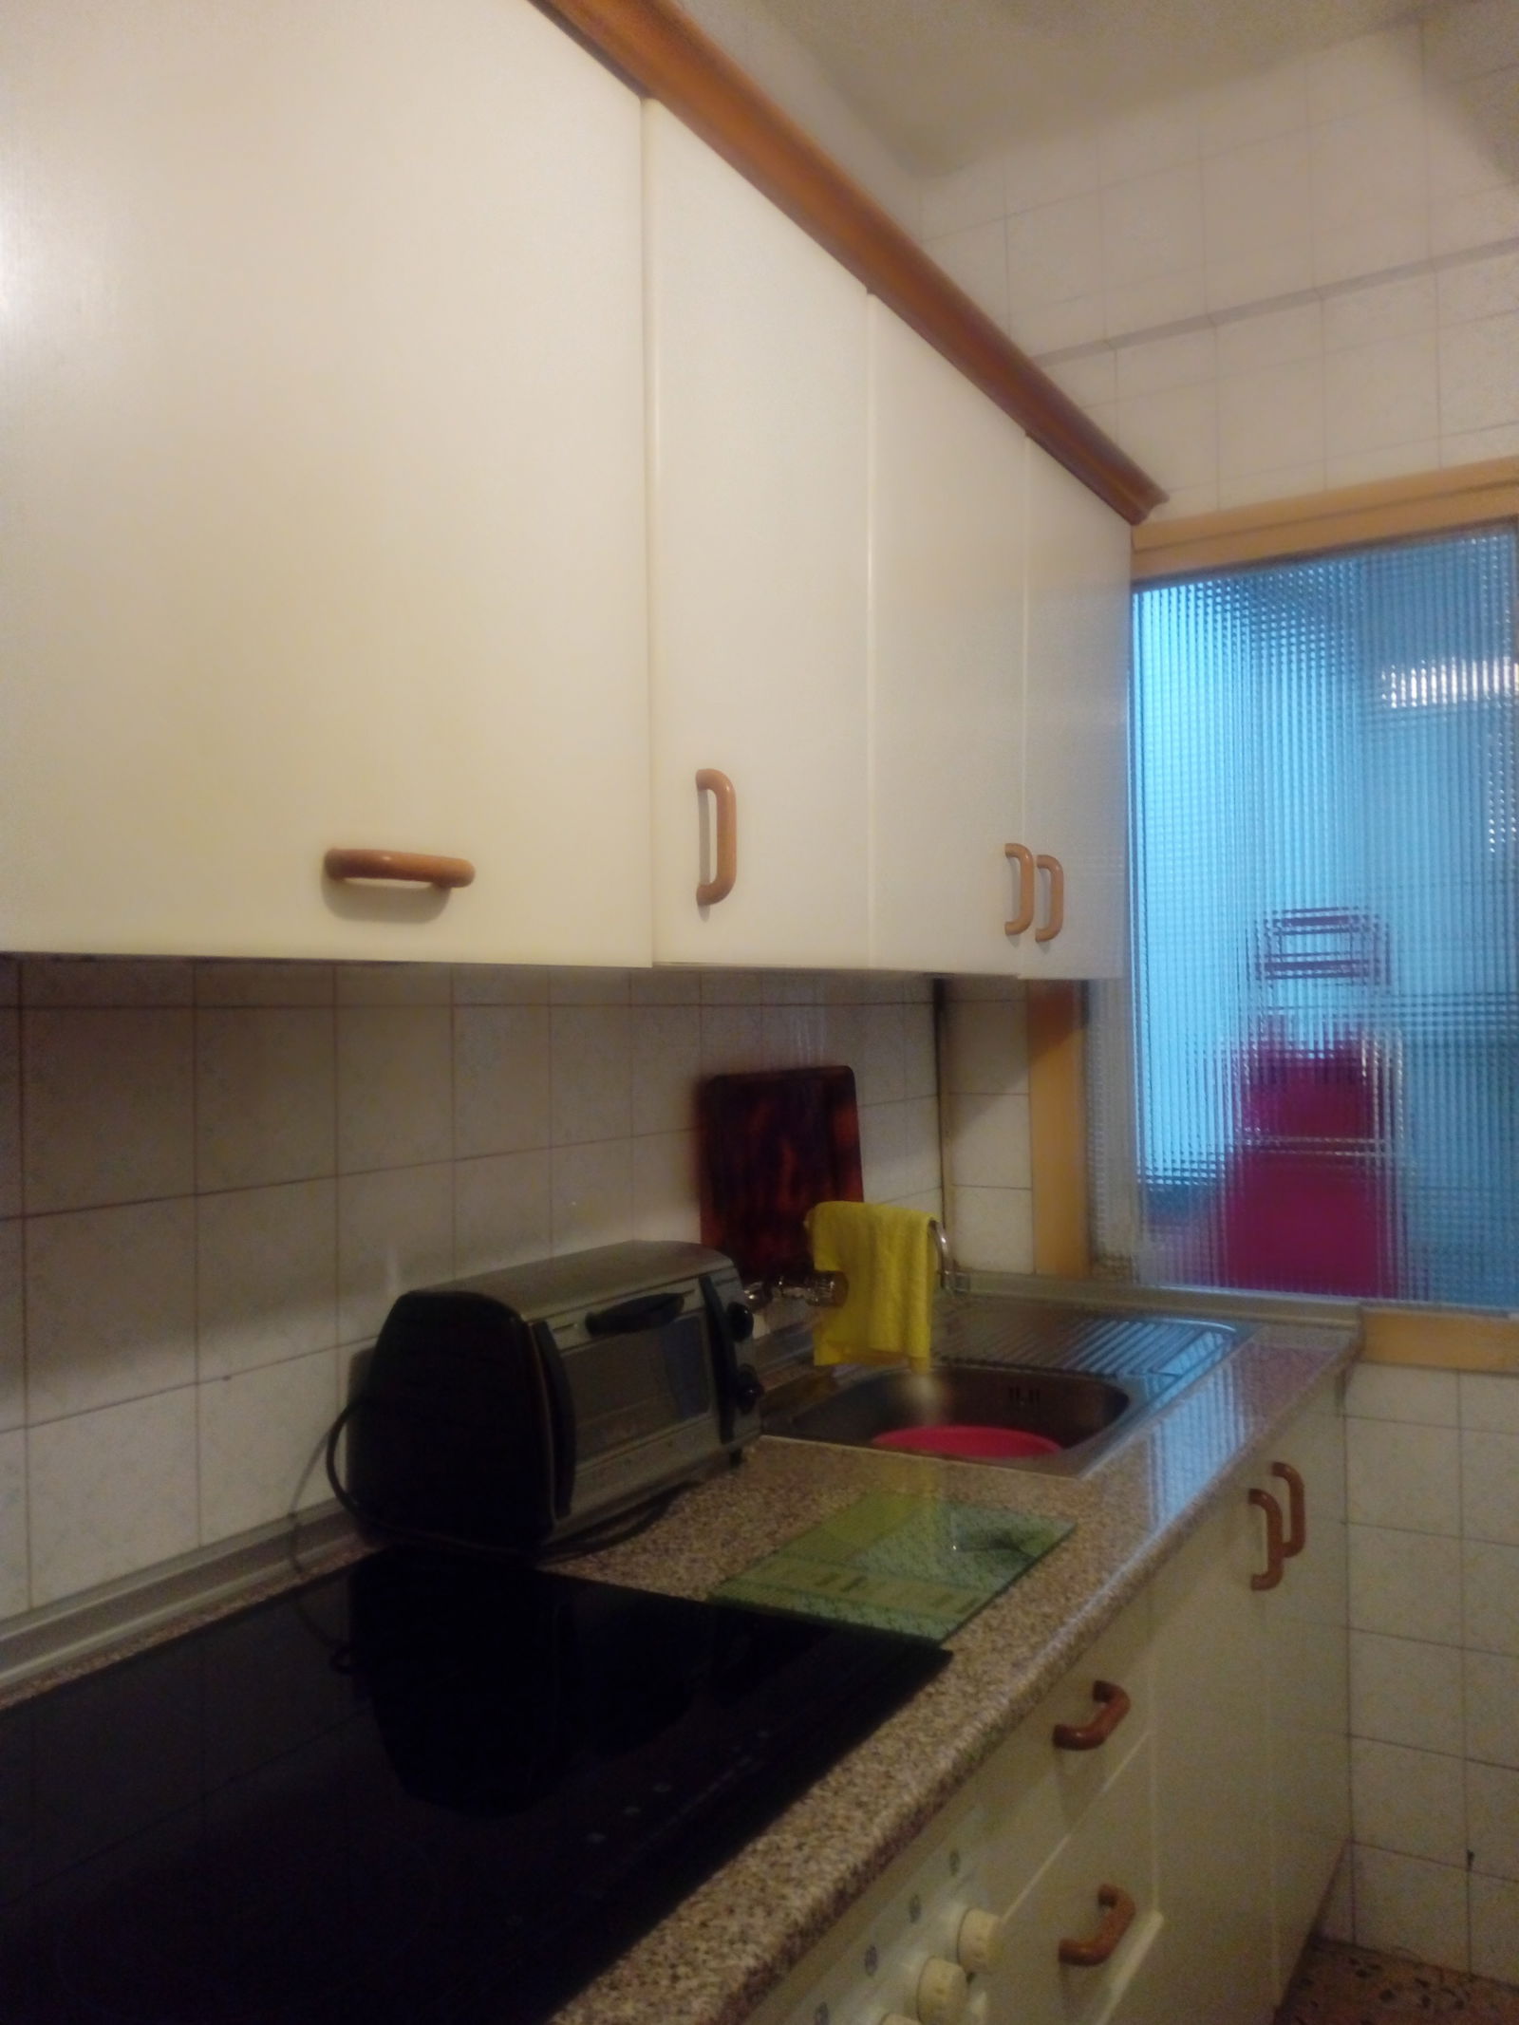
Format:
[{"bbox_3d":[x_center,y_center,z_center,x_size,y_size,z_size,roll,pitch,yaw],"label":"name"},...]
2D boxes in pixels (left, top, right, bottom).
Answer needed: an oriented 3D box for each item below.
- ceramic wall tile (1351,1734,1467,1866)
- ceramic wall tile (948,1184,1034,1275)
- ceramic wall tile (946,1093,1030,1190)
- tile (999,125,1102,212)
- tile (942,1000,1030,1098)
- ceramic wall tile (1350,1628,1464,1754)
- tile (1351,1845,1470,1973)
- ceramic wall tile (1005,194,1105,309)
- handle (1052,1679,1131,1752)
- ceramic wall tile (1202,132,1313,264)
[{"bbox_3d":[0.912,1.105,2.218,0.151,0.151,0.010,-1,0,30],"label":"ceramic wall tile"},{"bbox_3d":[0.372,0.353,2.509,0.150,0.144,0.010,-1,0,31],"label":"ceramic wall tile"},{"bbox_3d":[0.369,0.205,2.509,0.150,0.150,0.010,-1,0,31],"label":"ceramic wall tile"},{"bbox_3d":[0.448,-1.276,2.401,0.150,0.097,0.010,-1,0,31],"label":"tile"},{"bbox_3d":[0.366,0.055,2.531,0.145,0.151,0.010,-1,0,30],"label":"tile"},{"bbox_3d":[0.900,0.945,2.196,0.150,0.150,0.010,-1,0,31],"label":"ceramic wall tile"},{"bbox_3d":[0.915,1.252,2.218,0.151,0.143,0.010,-1,0,30],"label":"tile"},{"bbox_3d":[0.450,-1.152,2.400,0.150,0.150,0.010,-1,0,31],"label":"ceramic wall tile"},{"bbox_3d":[0.265,0.557,1.253,0.032,0.014,0.108,-1,0,30],"label":"handle"},{"bbox_3d":[0.706,-1.153,2.239,0.151,0.151,0.010,-1,0,30],"label":"ceramic wall tile"}]

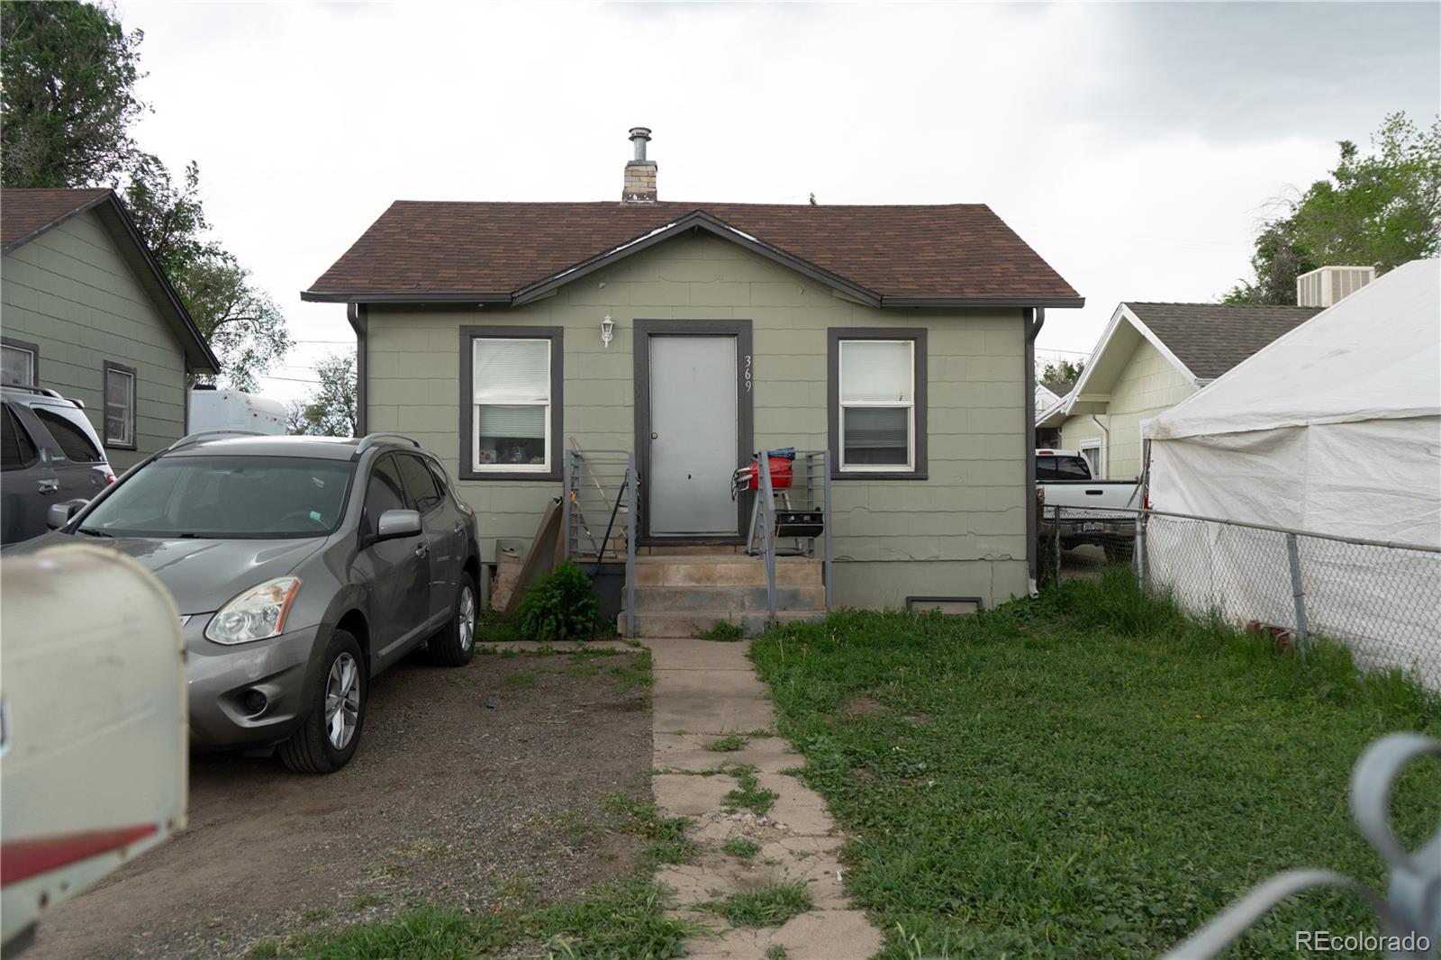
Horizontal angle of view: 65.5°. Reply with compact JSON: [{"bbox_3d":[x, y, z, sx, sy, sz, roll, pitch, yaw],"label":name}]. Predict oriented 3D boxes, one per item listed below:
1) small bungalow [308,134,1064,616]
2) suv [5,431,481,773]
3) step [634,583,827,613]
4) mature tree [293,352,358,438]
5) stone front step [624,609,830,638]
[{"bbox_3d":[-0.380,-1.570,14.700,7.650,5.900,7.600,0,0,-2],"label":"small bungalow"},{"bbox_3d":[-2.670,0.525,6.700,1.840,1.680,4.660,0,0,-1],"label":"suv"},{"bbox_3d":[0.020,1.065,10.200,1.790,0.200,0.350,0,0,-2],"label":"step"},{"bbox_3d":[-10.900,-1.200,32.500,3.300,5.200,3.300,0,0,-2],"label":"mature tree"},{"bbox_3d":[0.020,1.275,9.900,1.810,0.210,0.350,0,0,-2],"label":"stone front step"}]

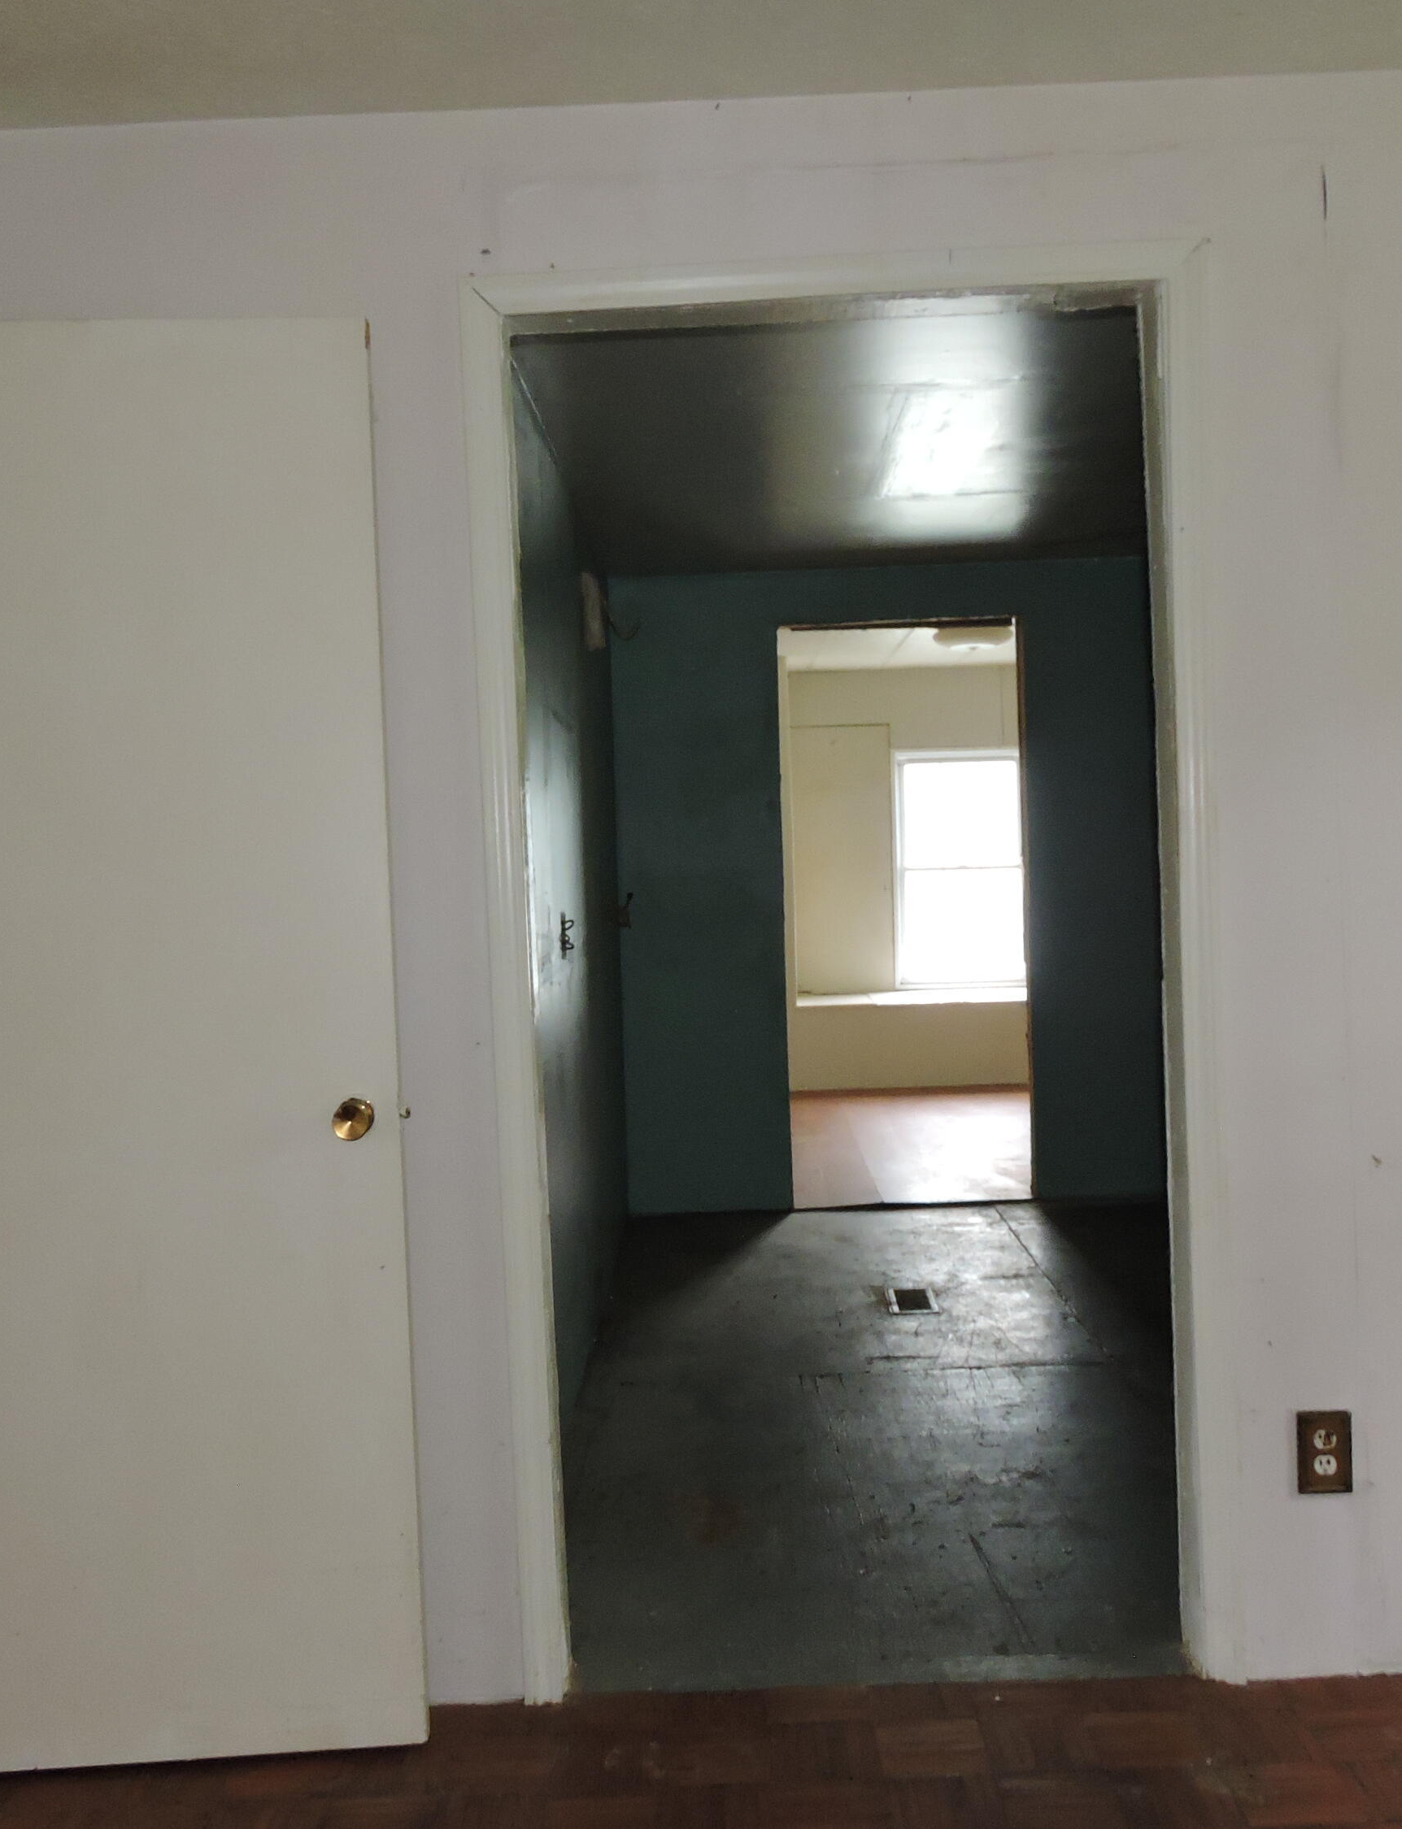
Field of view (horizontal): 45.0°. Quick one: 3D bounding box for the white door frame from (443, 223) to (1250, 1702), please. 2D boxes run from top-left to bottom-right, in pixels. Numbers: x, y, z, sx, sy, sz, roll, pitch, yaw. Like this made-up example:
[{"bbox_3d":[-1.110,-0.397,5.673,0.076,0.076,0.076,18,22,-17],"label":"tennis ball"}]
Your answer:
[{"bbox_3d":[0.221,0.116,2.518,1.000,2.065,0.120,-2,2,1],"label":"white door frame"}]

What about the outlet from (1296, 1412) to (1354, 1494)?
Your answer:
[{"bbox_3d":[0.918,0.792,2.486,0.078,0.119,0.015,-2,2,1],"label":"outlet"}]

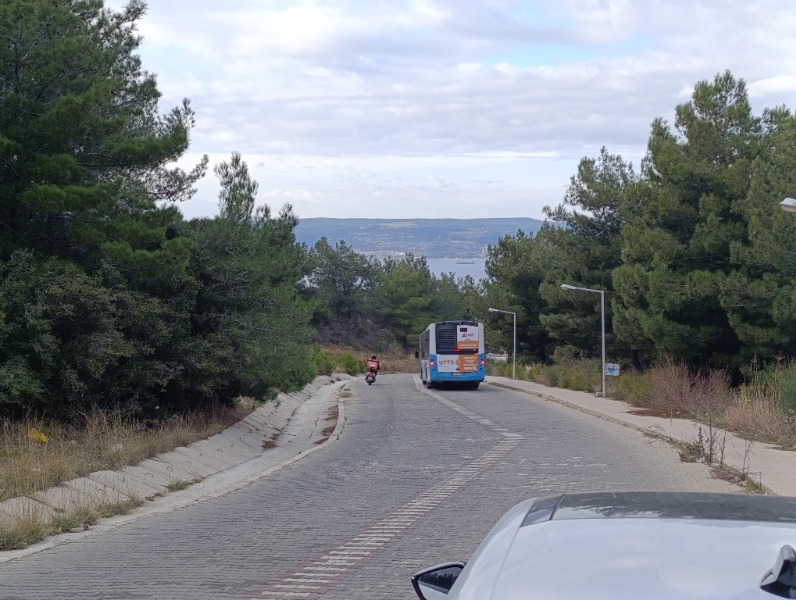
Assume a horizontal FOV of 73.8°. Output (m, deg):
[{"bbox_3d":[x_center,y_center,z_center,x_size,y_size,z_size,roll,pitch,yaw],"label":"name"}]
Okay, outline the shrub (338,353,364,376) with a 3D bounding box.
[{"bbox_3d":[-3.072,4.294,35.000,1.650,1.500,1.500,0,6,0],"label":"shrub"}]

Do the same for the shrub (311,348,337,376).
[{"bbox_3d":[-4.430,3.657,31.500,1.450,1.650,1.400,0,6,0],"label":"shrub"}]

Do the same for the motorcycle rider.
[{"bbox_3d":[-1.309,3.531,28.300,0.660,1.100,0.750,6,-3,5],"label":"motorcycle rider"}]

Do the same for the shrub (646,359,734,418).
[{"bbox_3d":[8.609,2.608,15.700,2.400,1.650,1.900,0,6,0],"label":"shrub"}]

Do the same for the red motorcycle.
[{"bbox_3d":[-1.393,3.862,28.500,0.720,1.270,1.900,5,-5,5],"label":"red motorcycle"}]

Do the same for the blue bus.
[{"bbox_3d":[2.610,3.000,27.550,2.450,3.060,8.200,0,-7,-1],"label":"blue bus"}]

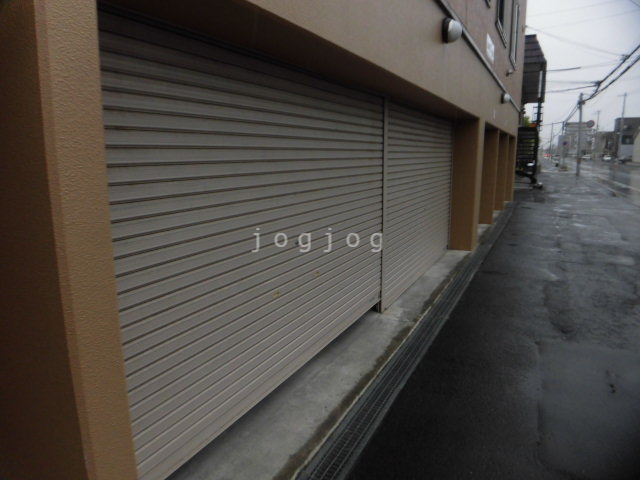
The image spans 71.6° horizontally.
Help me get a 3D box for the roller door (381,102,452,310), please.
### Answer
[{"bbox_3d":[1.386,-0.563,5.793,0.100,2.096,3.184,5,12,26],"label":"roller door"}]

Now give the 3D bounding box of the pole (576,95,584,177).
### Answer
[{"bbox_3d":[19.868,-7.984,33.891,0.280,6.190,0.280,3,12,27],"label":"pole"}]

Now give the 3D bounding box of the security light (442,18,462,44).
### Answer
[{"bbox_3d":[1.360,-2.136,4.510,0.165,0.225,0.225,6,12,27],"label":"security light"}]

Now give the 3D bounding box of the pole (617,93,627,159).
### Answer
[{"bbox_3d":[52.242,-19.172,76.795,0.360,12.006,0.360,5,12,27],"label":"pole"}]

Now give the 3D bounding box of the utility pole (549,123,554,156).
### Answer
[{"bbox_3d":[47.753,-20.043,91.649,0.320,7.994,0.320,4,12,27],"label":"utility pole"}]

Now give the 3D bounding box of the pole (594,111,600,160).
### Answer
[{"bbox_3d":[67.190,-25.106,107.597,0.360,12.007,0.360,4,12,27],"label":"pole"}]

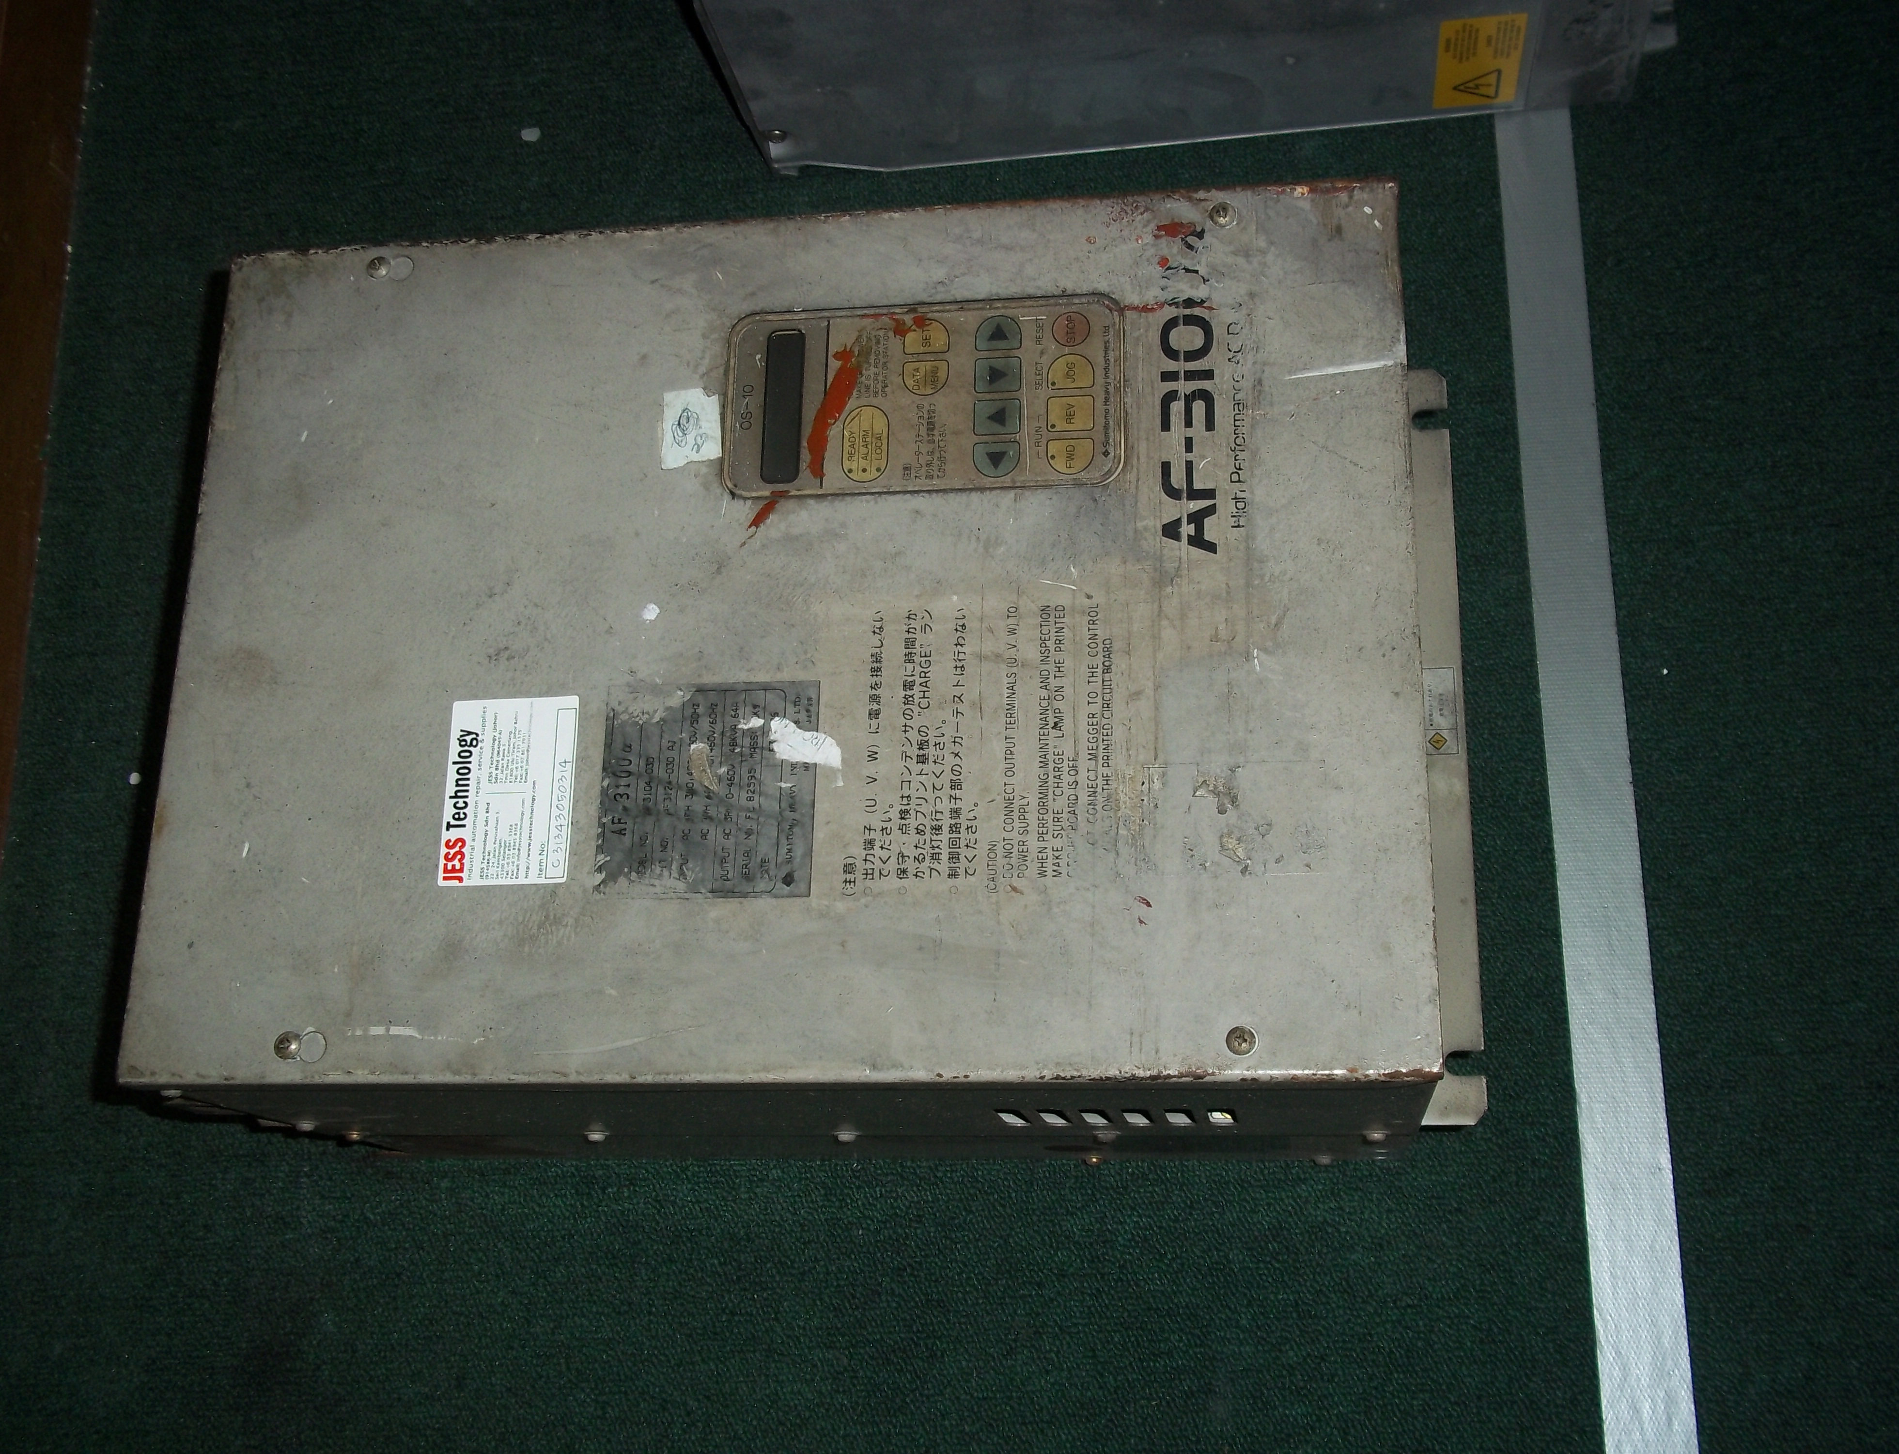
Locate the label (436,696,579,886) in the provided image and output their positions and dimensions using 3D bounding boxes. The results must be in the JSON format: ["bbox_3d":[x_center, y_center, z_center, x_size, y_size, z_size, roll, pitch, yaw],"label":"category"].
[{"bbox_3d":[-0.175,0.025,0.802,0.053,0.002,0.077,-2,72,9],"label":"label"}]

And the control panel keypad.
[{"bbox_3d":[-0.011,-0.135,0.828,0.165,0.012,0.088,-2,72,9],"label":"control panel keypad"}]

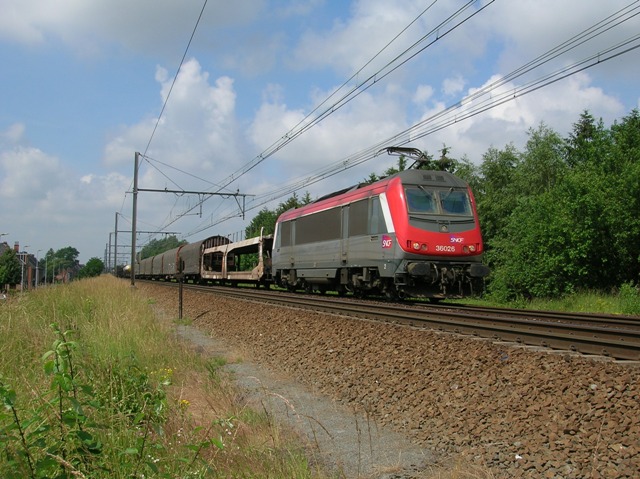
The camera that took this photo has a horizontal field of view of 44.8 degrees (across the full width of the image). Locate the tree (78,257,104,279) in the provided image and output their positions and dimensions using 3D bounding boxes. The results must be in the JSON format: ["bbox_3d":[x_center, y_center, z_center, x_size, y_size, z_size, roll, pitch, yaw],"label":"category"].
[{"bbox_3d":[-53.065,6.968,179.853,5.900,5.824,5.900,2,-3,-16],"label":"tree"}]

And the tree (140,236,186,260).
[{"bbox_3d":[-38.672,4.654,189.727,11.300,10.794,10.500,2,-3,-16],"label":"tree"}]

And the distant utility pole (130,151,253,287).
[{"bbox_3d":[-9.597,-1.369,58.955,9.000,10.000,0.400,2,-3,-16],"label":"distant utility pole"}]

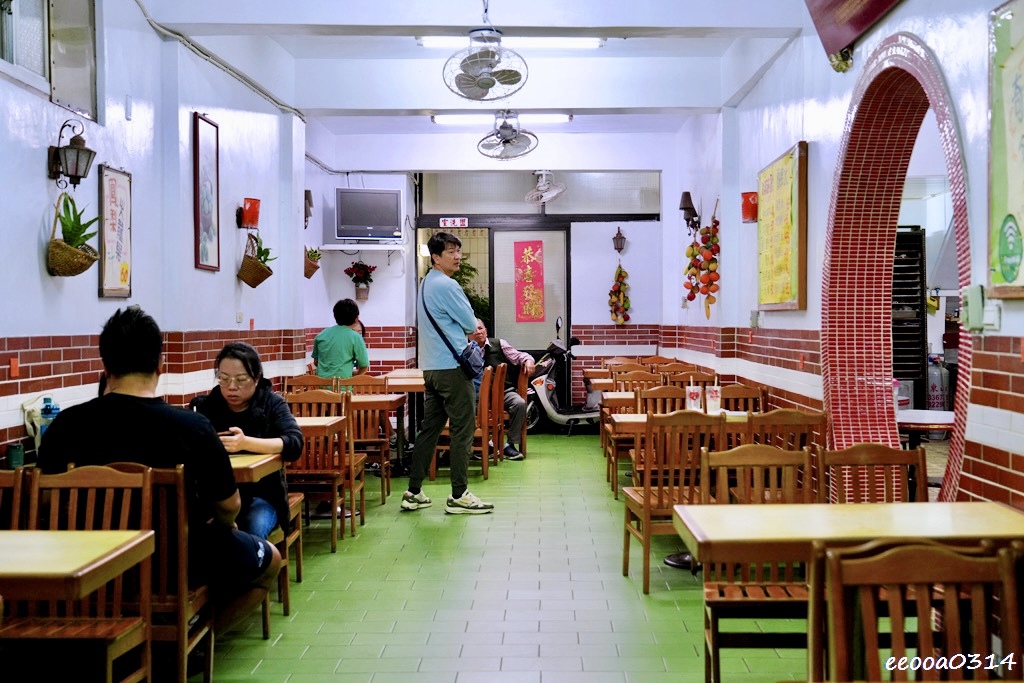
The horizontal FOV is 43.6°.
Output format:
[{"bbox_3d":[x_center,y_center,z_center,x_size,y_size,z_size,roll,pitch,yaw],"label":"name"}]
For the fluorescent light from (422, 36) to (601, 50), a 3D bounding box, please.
[{"bbox_3d":[-0.010,-1.941,8.336,1.240,0.080,0.080,0,1,1],"label":"fluorescent light"}]

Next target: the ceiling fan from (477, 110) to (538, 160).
[{"bbox_3d":[-0.033,-1.690,10.500,0.500,0.410,0.490,0,1,1],"label":"ceiling fan"}]

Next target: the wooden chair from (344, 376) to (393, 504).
[{"bbox_3d":[-1.059,0.671,8.902,0.400,0.850,0.480,0,1,1],"label":"wooden chair"}]

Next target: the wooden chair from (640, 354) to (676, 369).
[{"bbox_3d":[1.411,0.567,12.191,0.410,0.845,0.480,0,1,1],"label":"wooden chair"}]

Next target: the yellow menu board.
[{"bbox_3d":[1.675,-0.675,8.013,0.050,0.950,1.420,0,1,1],"label":"yellow menu board"}]

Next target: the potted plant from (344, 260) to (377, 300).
[{"bbox_3d":[-1.624,-0.655,13.740,0.340,0.430,0.250,0,1,1],"label":"potted plant"}]

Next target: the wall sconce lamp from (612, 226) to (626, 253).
[{"bbox_3d":[1.210,-1.155,14.470,0.150,0.300,0.190,0,1,1],"label":"wall sconce lamp"}]

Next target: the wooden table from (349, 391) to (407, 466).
[{"bbox_3d":[-1.220,0.738,8.325,1.000,0.735,0.620,0,1,1],"label":"wooden table"}]

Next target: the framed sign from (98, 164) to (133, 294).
[{"bbox_3d":[-2.046,-0.554,6.637,0.030,0.660,0.450,0,1,1],"label":"framed sign"}]

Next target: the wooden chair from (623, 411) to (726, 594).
[{"bbox_3d":[0.785,0.743,6.130,0.430,0.850,0.480,0,1,-1],"label":"wooden chair"}]

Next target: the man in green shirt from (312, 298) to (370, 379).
[{"bbox_3d":[-1.258,0.391,9.500,0.440,1.390,0.680,0,1,1],"label":"man in green shirt"}]

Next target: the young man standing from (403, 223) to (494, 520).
[{"bbox_3d":[-0.415,0.200,8.343,0.540,1.810,0.470,0,1,-24],"label":"young man standing"}]

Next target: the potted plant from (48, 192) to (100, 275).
[{"bbox_3d":[-1.788,-0.435,5.209,0.140,0.330,0.220,0,1,1],"label":"potted plant"}]

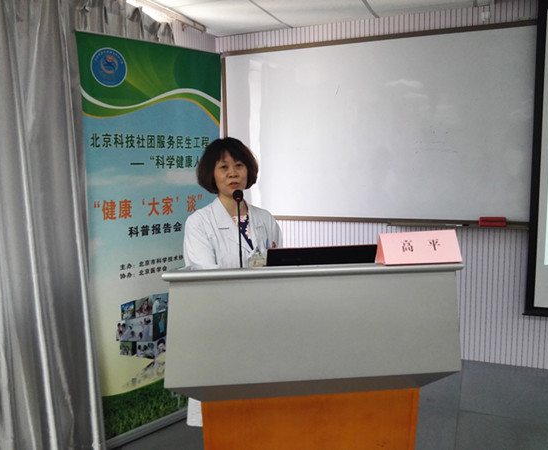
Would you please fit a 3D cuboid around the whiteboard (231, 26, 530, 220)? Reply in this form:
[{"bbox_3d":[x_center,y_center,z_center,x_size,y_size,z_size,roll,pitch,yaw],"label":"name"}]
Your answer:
[{"bbox_3d":[0.702,-0.660,3.572,2.350,1.294,0.045,2,8,21],"label":"whiteboard"}]

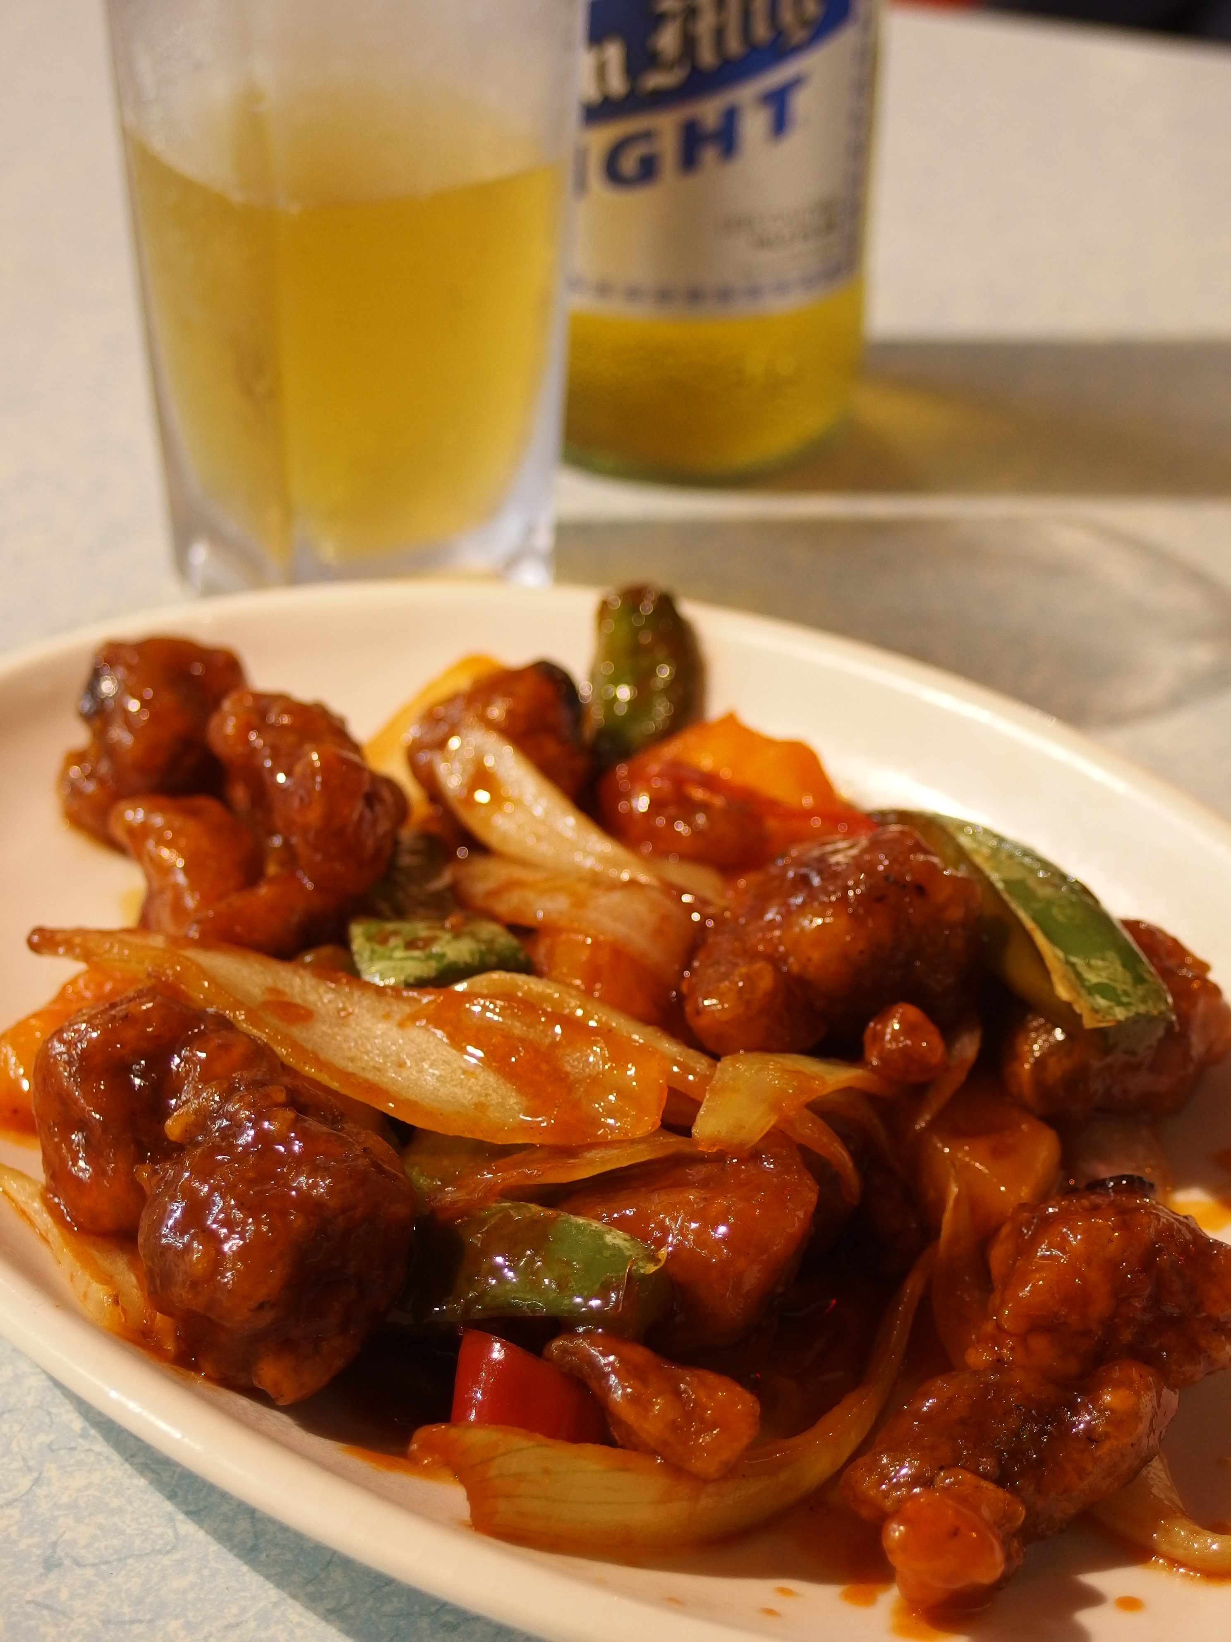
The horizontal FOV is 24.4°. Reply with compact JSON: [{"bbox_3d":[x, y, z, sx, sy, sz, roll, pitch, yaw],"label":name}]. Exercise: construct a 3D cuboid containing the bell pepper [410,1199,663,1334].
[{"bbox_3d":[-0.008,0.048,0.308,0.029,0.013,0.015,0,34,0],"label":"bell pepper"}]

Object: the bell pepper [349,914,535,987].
[{"bbox_3d":[-0.021,0.017,0.350,0.024,0.010,0.016,0,34,0],"label":"bell pepper"}]

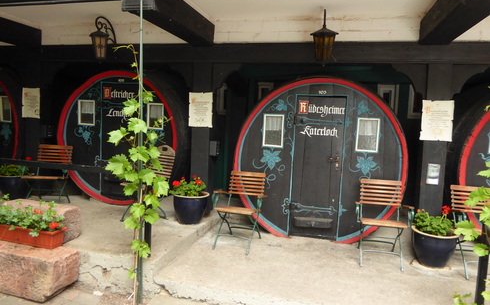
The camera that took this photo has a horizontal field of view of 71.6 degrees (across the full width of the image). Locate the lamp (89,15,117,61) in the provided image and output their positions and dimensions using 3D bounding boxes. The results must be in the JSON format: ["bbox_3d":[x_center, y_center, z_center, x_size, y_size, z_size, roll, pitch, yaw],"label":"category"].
[{"bbox_3d":[-1.831,-1.459,4.453,0.287,0.570,0.435,4,6,14],"label":"lamp"}]

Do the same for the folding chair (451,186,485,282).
[{"bbox_3d":[2.496,0.834,3.593,0.560,0.860,0.570,4,5,10],"label":"folding chair"}]

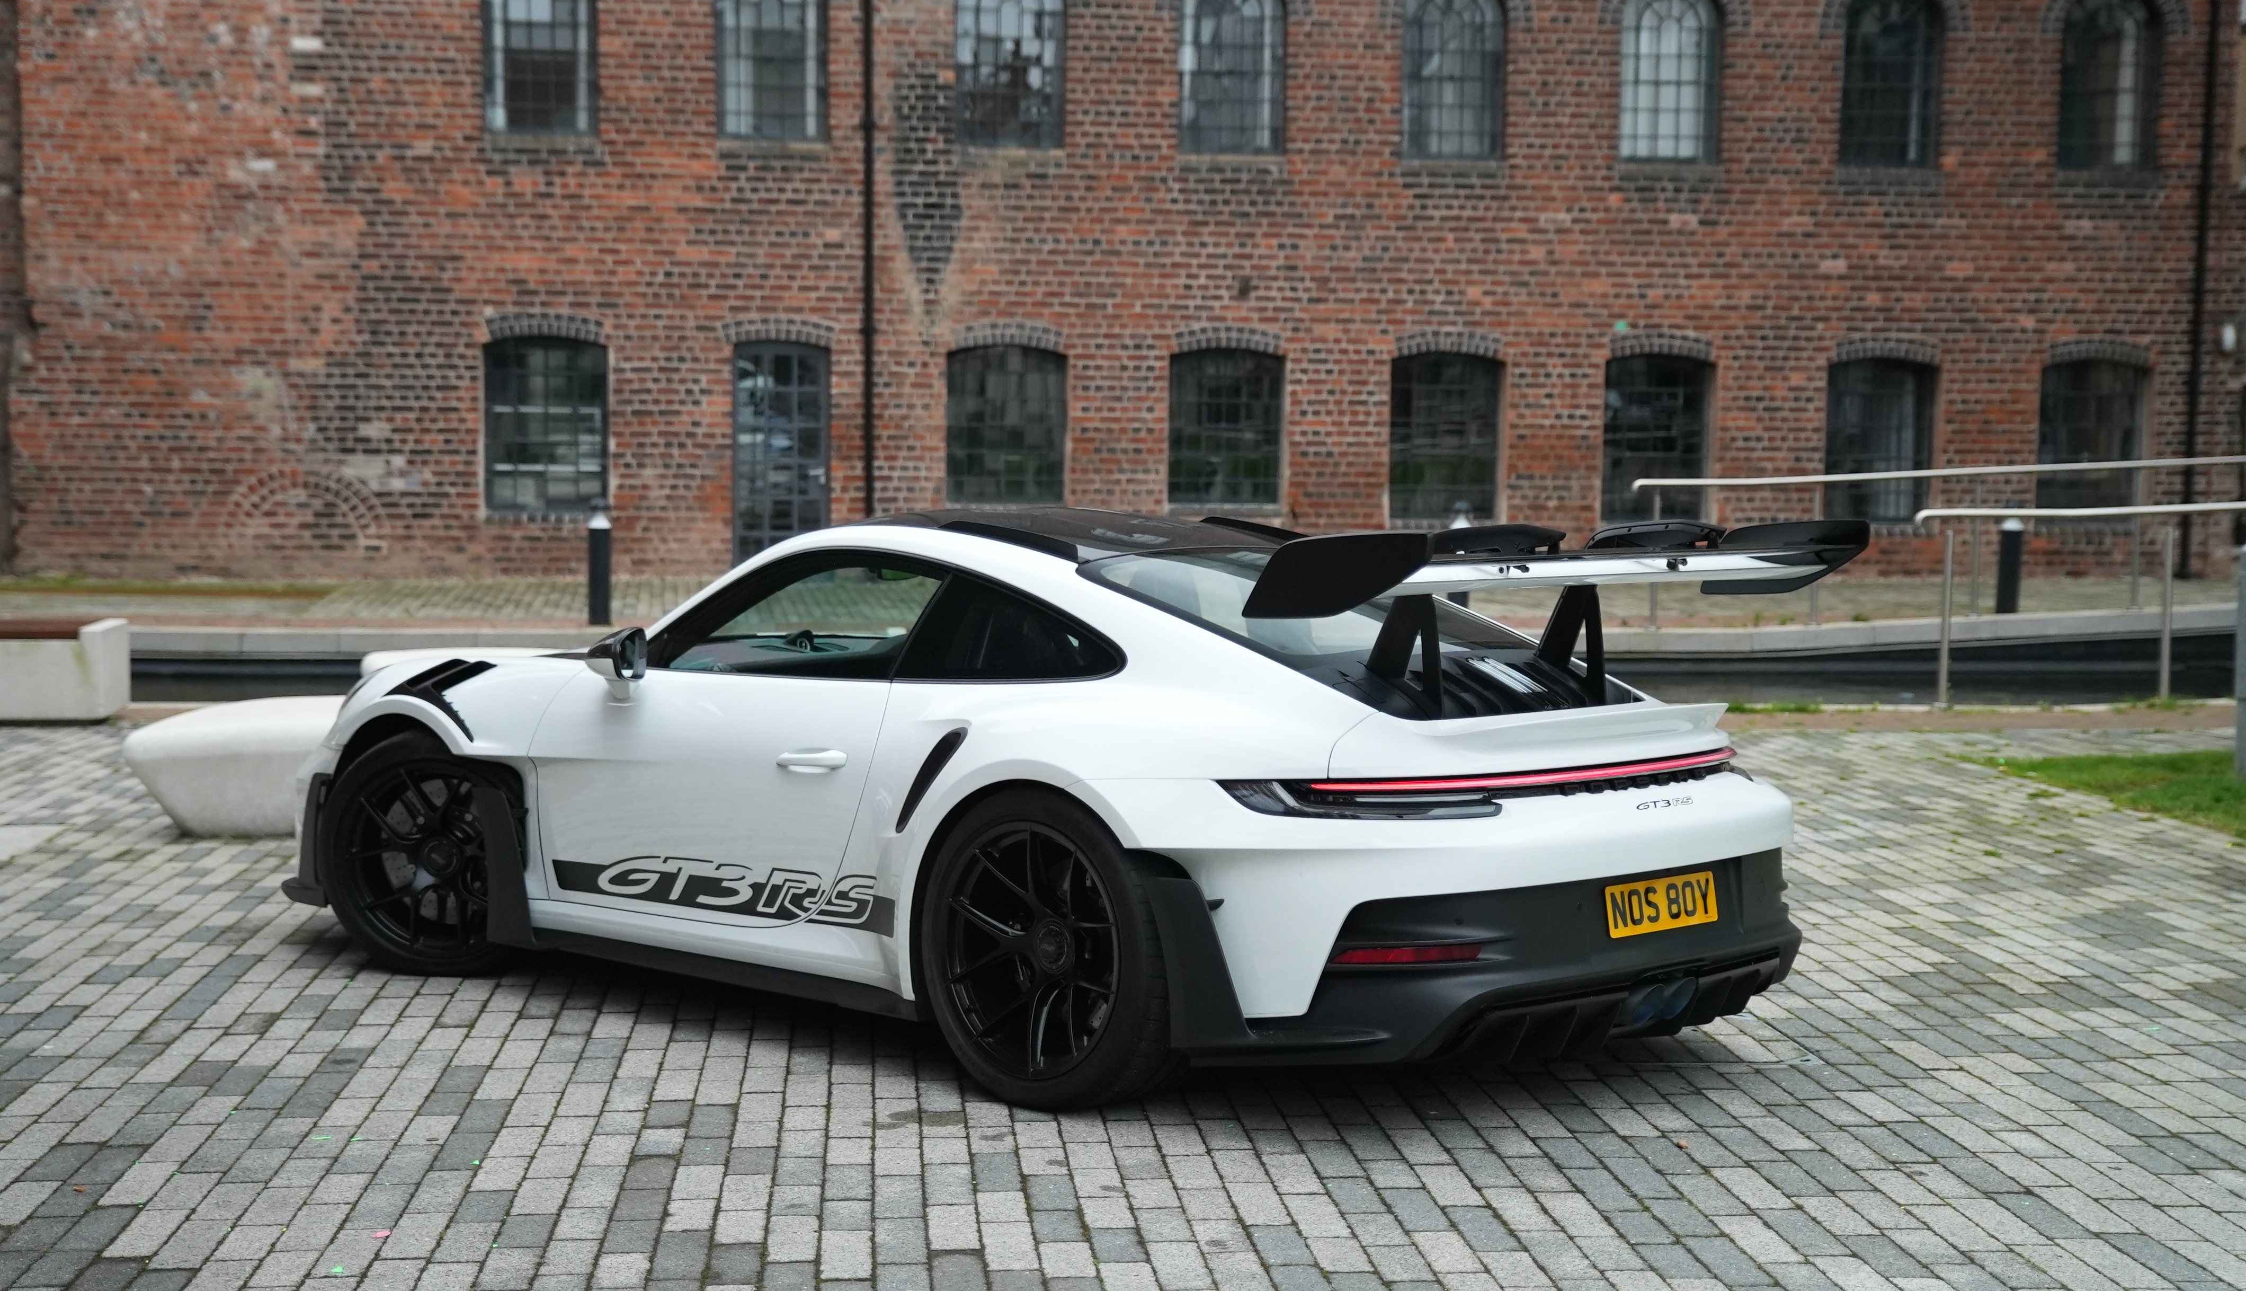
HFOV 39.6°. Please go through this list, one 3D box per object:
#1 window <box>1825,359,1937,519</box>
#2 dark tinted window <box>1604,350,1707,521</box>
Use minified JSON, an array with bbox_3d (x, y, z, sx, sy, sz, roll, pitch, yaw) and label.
[{"bbox_3d":[6.882,-1.870,28.305,0.995,1.446,0.150,0,6,-5],"label":"window"},{"bbox_3d":[4.797,-1.873,28.114,0.957,1.467,0.150,0,6,-5],"label":"dark tinted window"}]

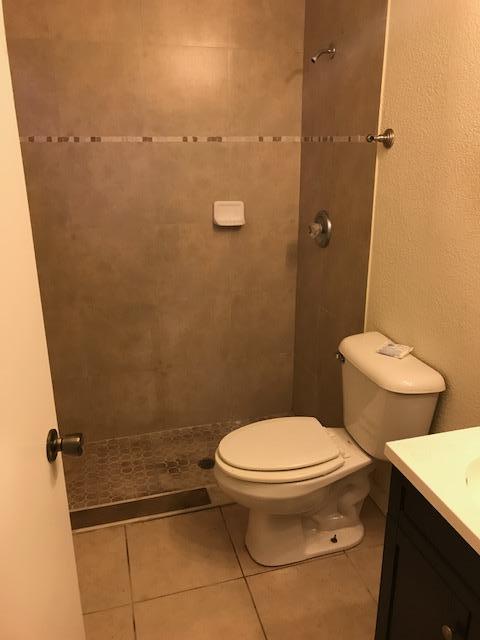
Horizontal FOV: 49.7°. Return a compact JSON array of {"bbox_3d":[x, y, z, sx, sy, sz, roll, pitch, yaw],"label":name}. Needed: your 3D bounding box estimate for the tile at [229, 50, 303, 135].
[{"bbox_3d":[0.119,-1.046,2.394,0.353,0.369,0.012,-6,20,-14],"label":"tile"}]

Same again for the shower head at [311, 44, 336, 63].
[{"bbox_3d":[0.339,-1.075,2.098,0.100,0.075,0.060,-6,20,-14],"label":"shower head"}]

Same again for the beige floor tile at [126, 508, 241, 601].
[{"bbox_3d":[-0.220,0.859,1.929,0.383,0.012,0.380,-6,20,-14],"label":"beige floor tile"}]

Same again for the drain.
[{"bbox_3d":[-0.151,0.701,2.529,0.105,0.015,0.105,0,19,0],"label":"drain"}]

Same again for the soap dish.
[{"bbox_3d":[-0.046,-0.510,2.479,0.150,0.110,0.080,-6,20,-14],"label":"soap dish"}]

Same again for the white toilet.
[{"bbox_3d":[0.257,0.488,1.852,0.685,0.730,0.445,-6,20,-14],"label":"white toilet"}]

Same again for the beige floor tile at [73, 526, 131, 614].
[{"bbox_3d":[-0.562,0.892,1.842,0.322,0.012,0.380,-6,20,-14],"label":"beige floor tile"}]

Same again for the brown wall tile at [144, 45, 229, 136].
[{"bbox_3d":[-0.237,-1.013,2.303,0.385,0.366,0.012,-6,20,-14],"label":"brown wall tile"}]

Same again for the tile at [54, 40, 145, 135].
[{"bbox_3d":[-0.597,-0.980,2.210,0.361,0.363,0.012,-6,20,-14],"label":"tile"}]

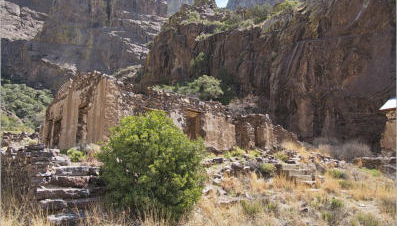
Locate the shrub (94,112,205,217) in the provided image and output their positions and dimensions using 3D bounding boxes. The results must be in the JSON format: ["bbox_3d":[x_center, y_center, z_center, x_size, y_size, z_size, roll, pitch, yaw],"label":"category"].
[{"bbox_3d":[-0.922,1.030,5.400,2.100,2.100,1.950,0,-4,0],"label":"shrub"}]

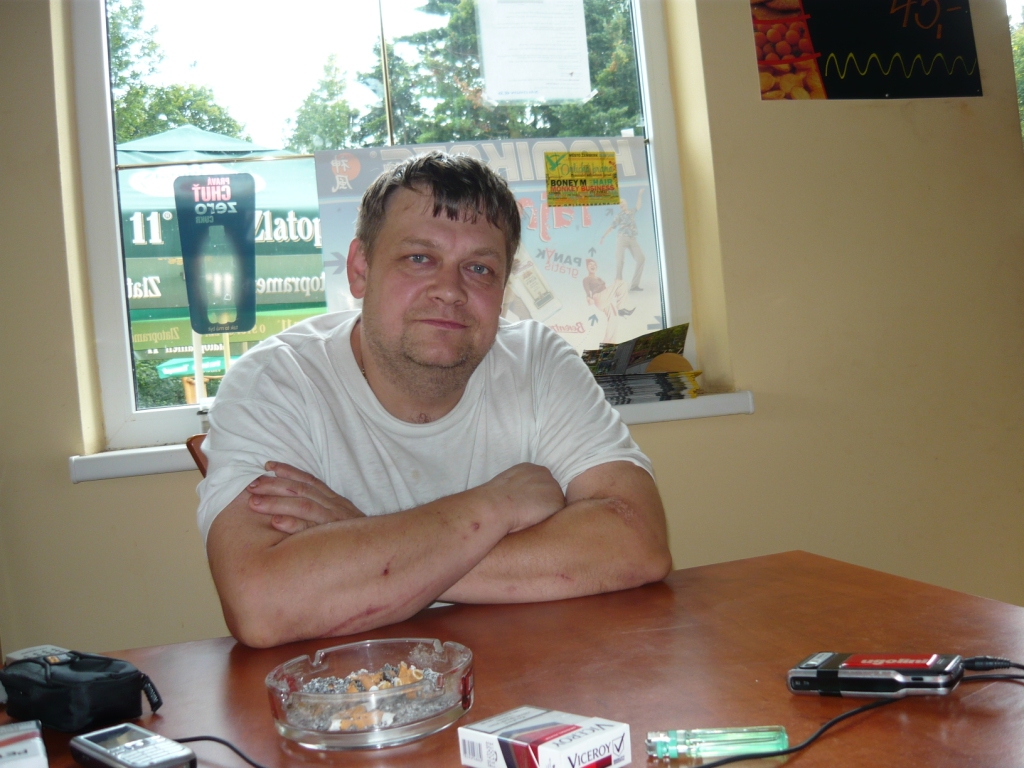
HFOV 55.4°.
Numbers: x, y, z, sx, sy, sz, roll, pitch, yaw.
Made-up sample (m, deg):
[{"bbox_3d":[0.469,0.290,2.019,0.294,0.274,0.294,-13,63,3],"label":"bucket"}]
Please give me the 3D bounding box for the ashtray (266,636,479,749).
[{"bbox_3d":[-0.101,0.225,0.713,0.149,0.040,0.149,-5,-2,0],"label":"ashtray"}]

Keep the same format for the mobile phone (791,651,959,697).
[{"bbox_3d":[0.255,0.204,0.686,0.109,0.018,0.047,-5,-2,22],"label":"mobile phone"}]

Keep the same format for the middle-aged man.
[{"bbox_3d":[-0.091,0.379,1.240,0.534,1.262,0.599,-4,-2,-14],"label":"middle-aged man"}]

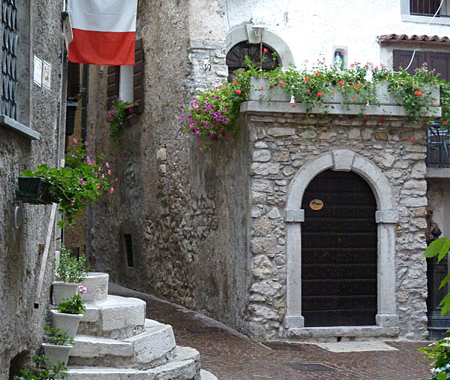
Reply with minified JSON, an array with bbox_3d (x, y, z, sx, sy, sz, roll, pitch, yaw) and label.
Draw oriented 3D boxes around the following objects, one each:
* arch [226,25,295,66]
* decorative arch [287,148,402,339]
[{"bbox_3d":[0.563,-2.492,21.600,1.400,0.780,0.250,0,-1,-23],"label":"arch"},{"bbox_3d":[1.572,0.689,16.700,1.600,2.470,0.300,0,-1,-13],"label":"decorative arch"}]

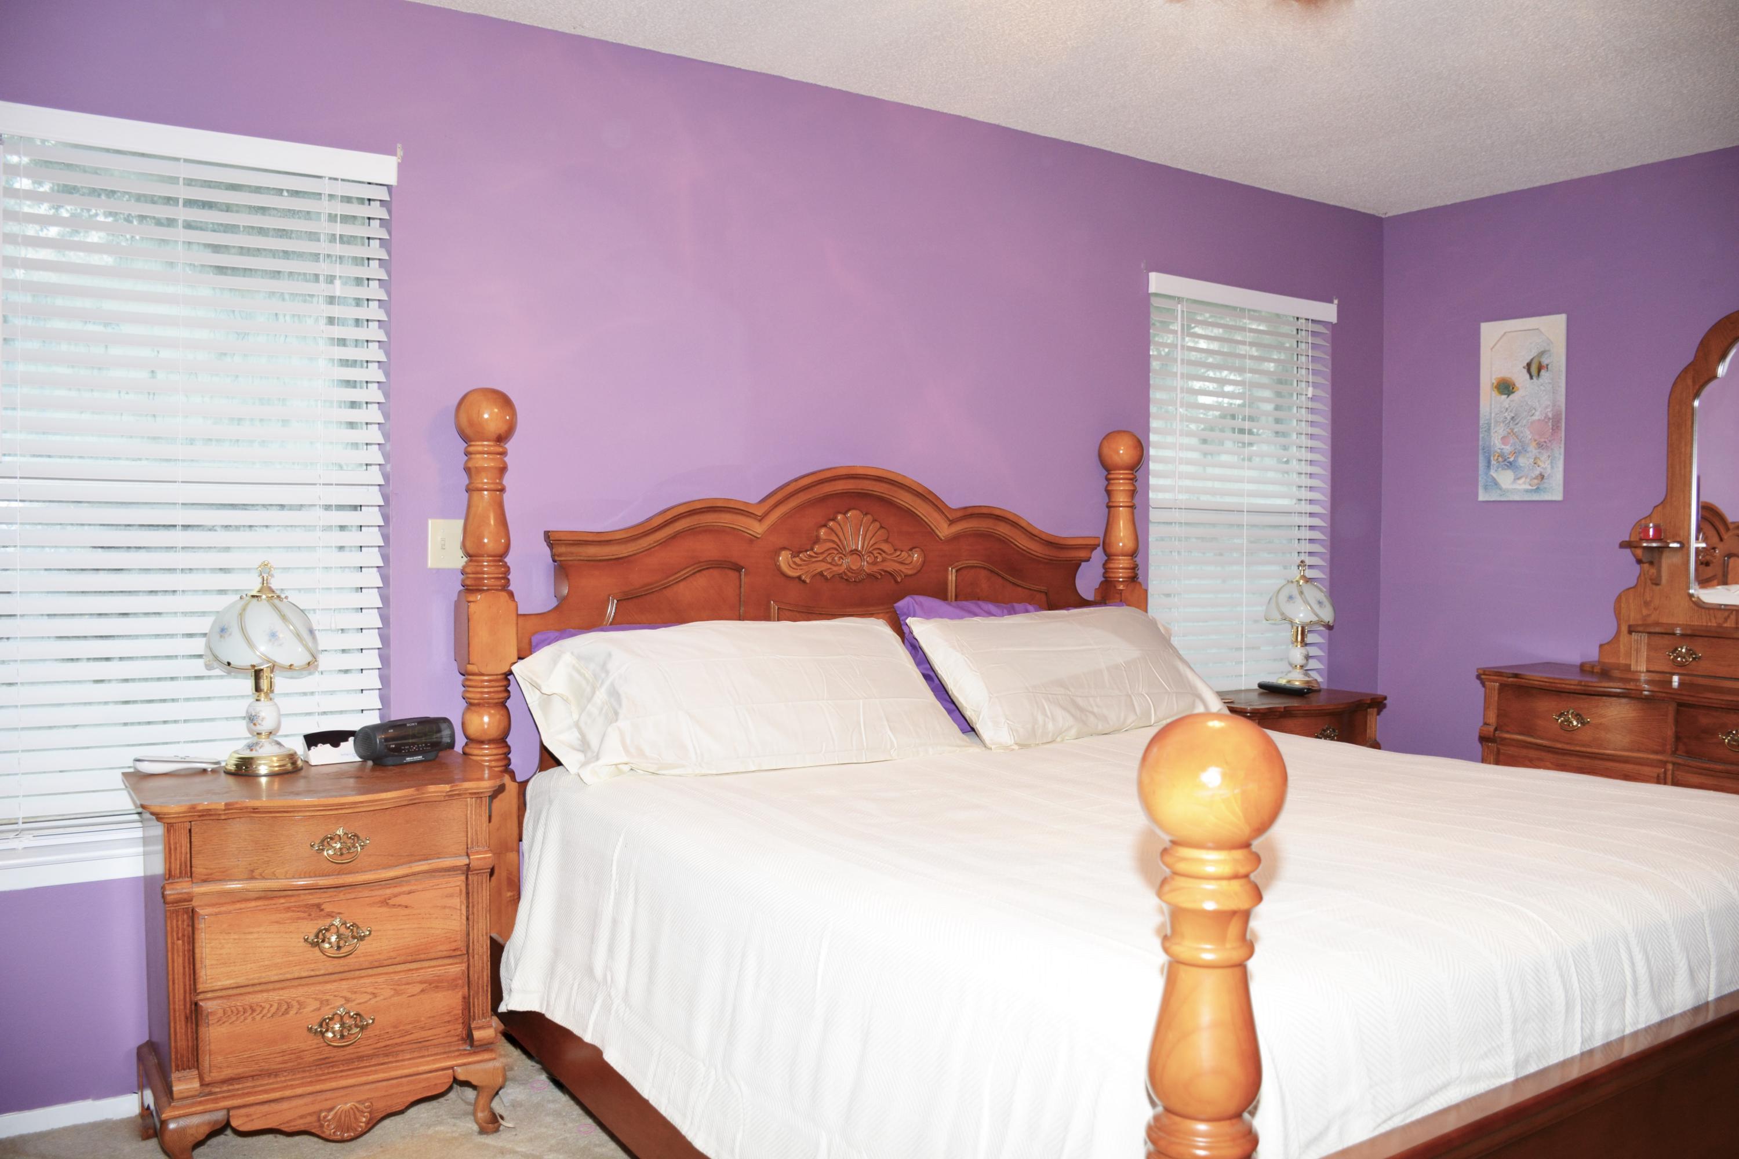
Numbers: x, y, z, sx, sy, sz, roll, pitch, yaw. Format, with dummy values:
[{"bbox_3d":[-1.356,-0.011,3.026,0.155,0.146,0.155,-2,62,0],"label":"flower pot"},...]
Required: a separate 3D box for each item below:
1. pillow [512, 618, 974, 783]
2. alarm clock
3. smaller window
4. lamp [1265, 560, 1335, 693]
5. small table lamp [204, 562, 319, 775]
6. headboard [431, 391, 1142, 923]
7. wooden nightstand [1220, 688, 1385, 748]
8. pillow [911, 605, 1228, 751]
[{"bbox_3d":[-0.271,0.260,3.037,0.960,0.430,0.180,-1,-40,-32],"label":"pillow"},{"bbox_3d":[-1.015,0.349,2.853,0.090,0.086,0.185,2,2,40],"label":"alarm clock"},{"bbox_3d":[1.251,-0.248,4.383,0.840,1.420,0.080,-1,2,-32],"label":"smaller window"},{"bbox_3d":[1.429,0.148,4.343,0.235,0.432,0.235,-1,2,-32],"label":"lamp"},{"bbox_3d":[-1.253,0.178,2.692,0.235,0.432,0.235,-1,2,-32],"label":"small table lamp"},{"bbox_3d":[-0.053,0.302,3.485,2.080,1.500,0.150,-1,2,-33],"label":"headboard"},{"bbox_3d":[1.267,0.731,4.145,0.660,0.720,0.430,-1,2,-32],"label":"wooden nightstand"},{"bbox_3d":[0.550,0.247,3.526,0.850,0.430,0.170,-1,-40,-32],"label":"pillow"}]

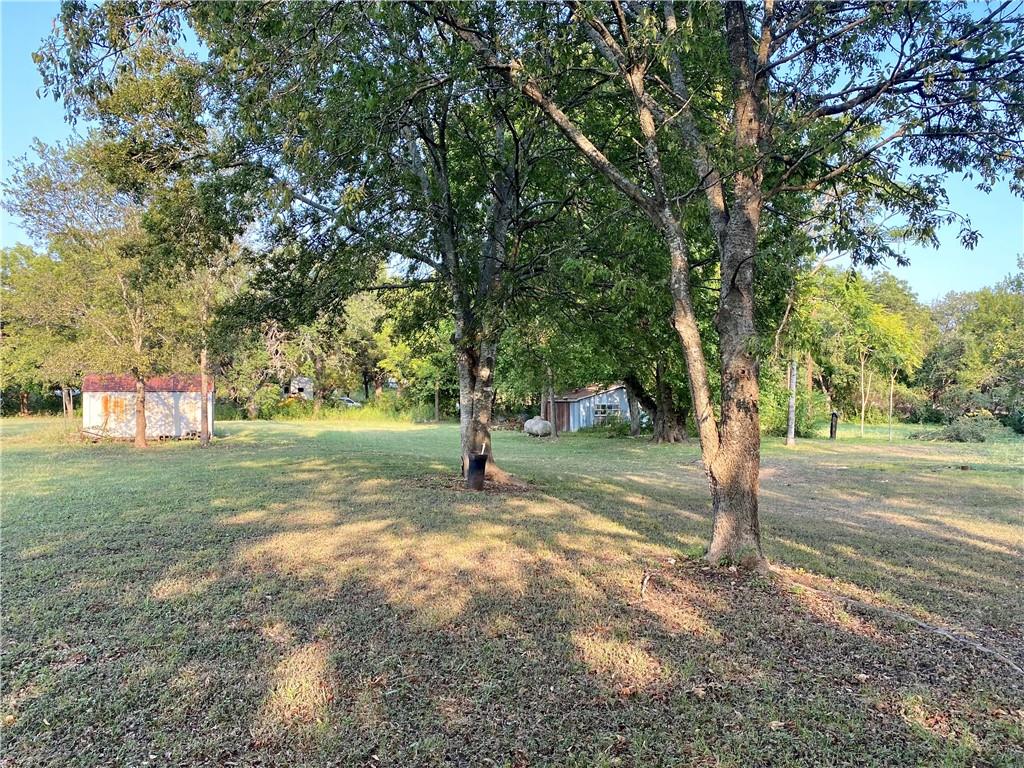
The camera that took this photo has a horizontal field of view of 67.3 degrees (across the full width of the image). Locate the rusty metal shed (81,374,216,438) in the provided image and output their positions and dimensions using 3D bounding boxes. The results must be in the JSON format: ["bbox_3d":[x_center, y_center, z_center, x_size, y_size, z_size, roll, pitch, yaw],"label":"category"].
[{"bbox_3d":[-15.599,0.940,33.292,5.000,2.650,2.800,1,-1,-23],"label":"rusty metal shed"}]

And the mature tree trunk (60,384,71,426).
[{"bbox_3d":[-25.544,1.230,44.000,0.515,2.403,0.515,0,-1,0],"label":"mature tree trunk"}]

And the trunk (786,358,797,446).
[{"bbox_3d":[9.994,0.661,27.500,0.340,3.147,0.340,0,-1,0],"label":"trunk"}]

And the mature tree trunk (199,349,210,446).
[{"bbox_3d":[-10.995,0.447,27.500,0.386,3.576,0.386,0,-1,0],"label":"mature tree trunk"}]

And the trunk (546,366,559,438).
[{"bbox_3d":[1.764,0.762,33.500,0.444,3.223,0.444,0,-1,0],"label":"trunk"}]

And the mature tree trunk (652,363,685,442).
[{"bbox_3d":[6.144,0.722,30.000,1.260,3.121,1.150,0,-1,0],"label":"mature tree trunk"}]

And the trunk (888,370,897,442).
[{"bbox_3d":[15.089,0.892,30.500,0.270,2.855,0.220,0,-1,0],"label":"trunk"}]

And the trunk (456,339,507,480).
[{"bbox_3d":[-0.587,0.487,15.300,0.983,2.944,0.850,0,-1,0],"label":"trunk"}]

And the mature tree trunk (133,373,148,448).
[{"bbox_3d":[-13.042,0.930,27.000,0.506,2.668,0.506,0,-1,0],"label":"mature tree trunk"}]

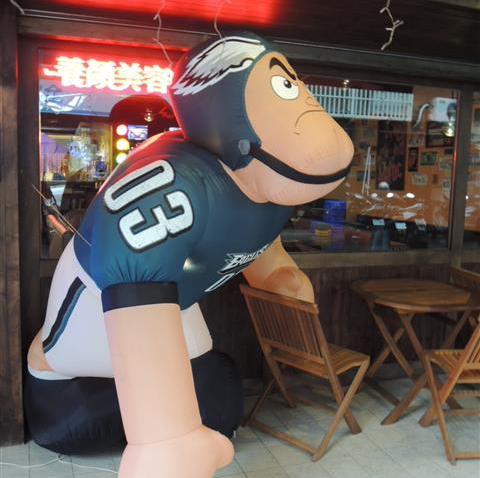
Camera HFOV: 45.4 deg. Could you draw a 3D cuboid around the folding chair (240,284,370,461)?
[{"bbox_3d":[0.368,0.697,3.287,0.515,0.860,0.540,9,10,44],"label":"folding chair"}]

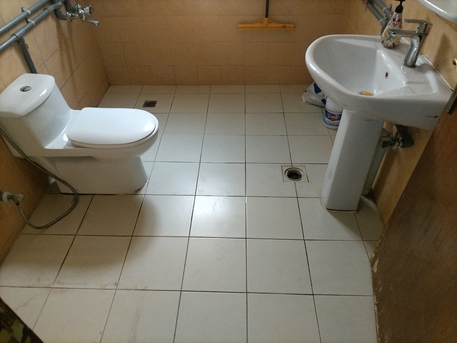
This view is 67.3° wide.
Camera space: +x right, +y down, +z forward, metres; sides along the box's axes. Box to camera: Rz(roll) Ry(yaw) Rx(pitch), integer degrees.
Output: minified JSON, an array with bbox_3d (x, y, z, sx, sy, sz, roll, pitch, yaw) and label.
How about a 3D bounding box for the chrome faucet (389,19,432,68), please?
[{"bbox_3d":[0.720,-0.516,1.401,0.157,0.178,0.048,1,42,2],"label":"chrome faucet"}]

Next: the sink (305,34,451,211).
[{"bbox_3d":[0.593,-0.157,1.727,0.500,0.825,0.615,1,42,2],"label":"sink"}]

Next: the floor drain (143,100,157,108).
[{"bbox_3d":[-0.641,-0.552,2.823,0.101,0.010,0.101,1,42,2],"label":"floor drain"}]

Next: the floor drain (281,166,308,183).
[{"bbox_3d":[0.419,0.018,2.158,0.152,0.010,0.152,1,42,2],"label":"floor drain"}]

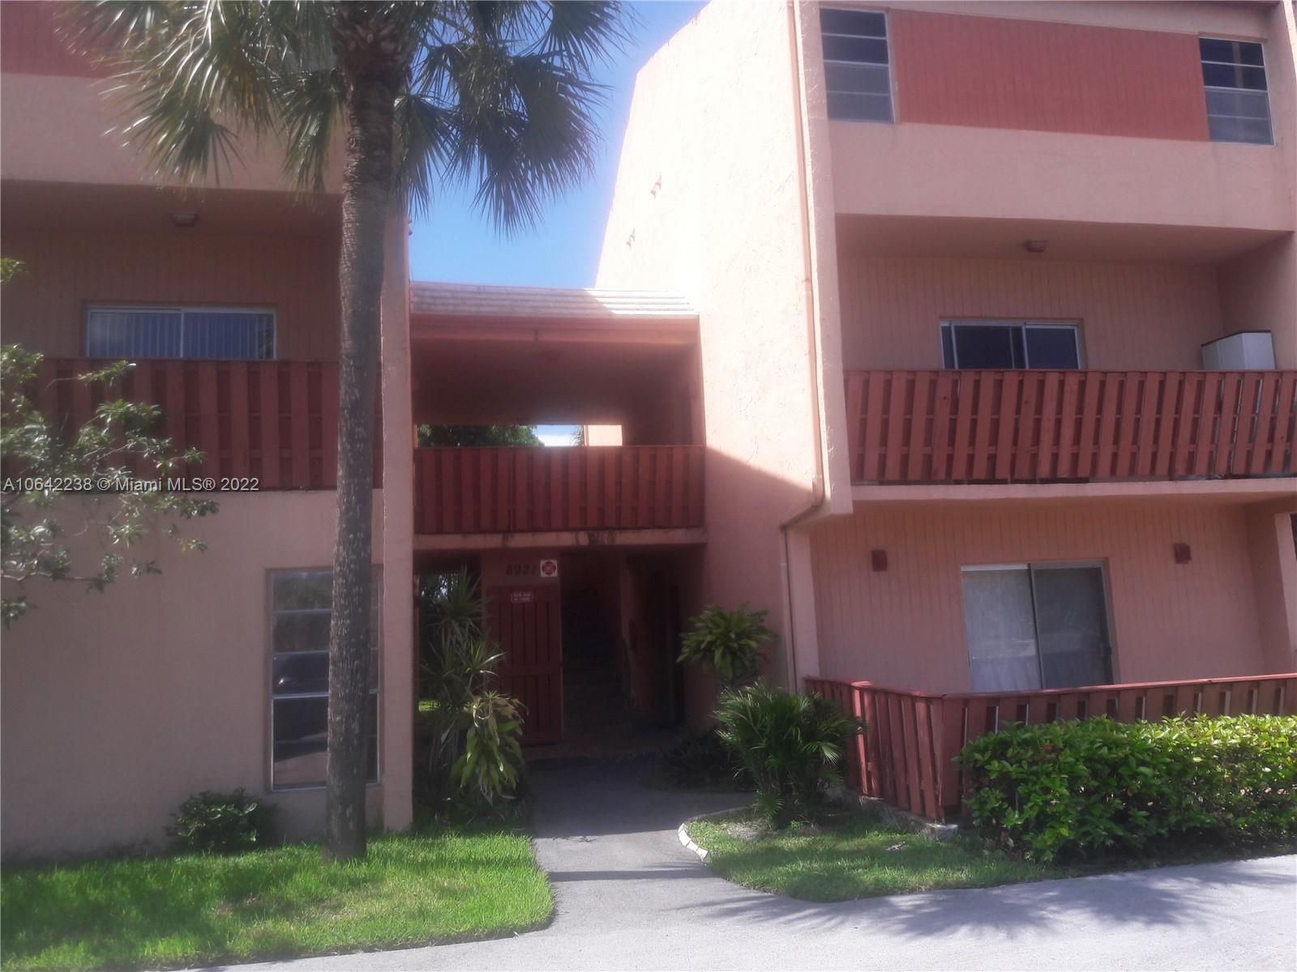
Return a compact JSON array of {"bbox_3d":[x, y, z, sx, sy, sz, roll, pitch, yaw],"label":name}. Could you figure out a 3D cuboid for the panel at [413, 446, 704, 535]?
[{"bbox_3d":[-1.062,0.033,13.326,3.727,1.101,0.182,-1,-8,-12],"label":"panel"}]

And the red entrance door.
[{"bbox_3d":[-1.555,2.245,13.196,0.929,2.000,0.071,-1,-8,-12],"label":"red entrance door"}]

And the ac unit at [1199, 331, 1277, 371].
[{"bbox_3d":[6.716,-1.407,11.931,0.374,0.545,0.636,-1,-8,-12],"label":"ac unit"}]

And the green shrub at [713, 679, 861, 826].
[{"bbox_3d":[1.099,2.139,8.489,1.151,1.091,1.010,-1,-8,-12],"label":"green shrub"}]

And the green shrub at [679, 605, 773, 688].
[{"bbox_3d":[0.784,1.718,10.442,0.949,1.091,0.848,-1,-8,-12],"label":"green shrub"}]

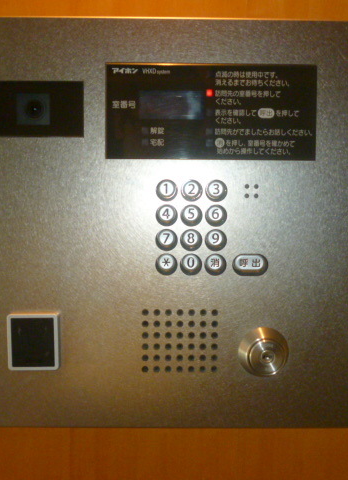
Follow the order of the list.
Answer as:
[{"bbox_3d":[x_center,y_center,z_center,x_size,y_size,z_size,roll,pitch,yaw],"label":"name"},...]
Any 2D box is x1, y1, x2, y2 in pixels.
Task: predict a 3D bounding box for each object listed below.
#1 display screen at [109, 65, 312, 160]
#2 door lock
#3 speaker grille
[{"bbox_3d":[0.031,-0.105,0.424,0.172,0.077,0.009,0,3,0],"label":"display screen"},{"bbox_3d":[0.076,0.095,0.429,0.043,0.043,0.015,0,3,0],"label":"door lock"},{"bbox_3d":[0.005,0.085,0.435,0.064,0.054,0.007,0,3,0],"label":"speaker grille"}]

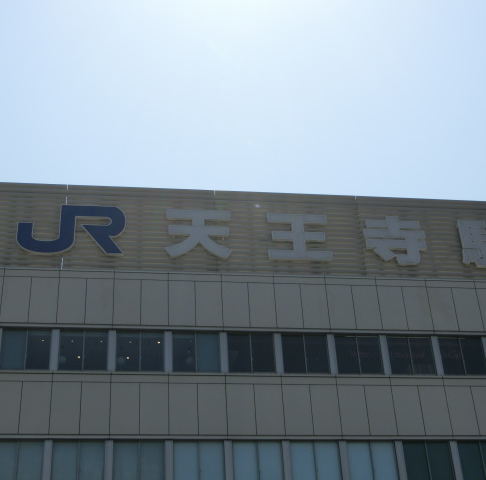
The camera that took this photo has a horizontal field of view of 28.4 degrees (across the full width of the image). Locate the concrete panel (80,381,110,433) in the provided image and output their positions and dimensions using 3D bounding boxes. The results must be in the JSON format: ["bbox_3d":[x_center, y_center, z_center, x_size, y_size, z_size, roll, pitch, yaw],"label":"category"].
[{"bbox_3d":[-4.875,5.577,31.815,0.970,1.865,0.100,2,-34,-8],"label":"concrete panel"}]

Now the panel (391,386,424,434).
[{"bbox_3d":[5.707,5.927,33.269,0.970,1.857,0.100,2,-34,-8],"label":"panel"}]

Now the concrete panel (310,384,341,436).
[{"bbox_3d":[2.604,5.406,30.510,0.900,1.724,0.120,2,-34,-8],"label":"concrete panel"}]

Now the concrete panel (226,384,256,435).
[{"bbox_3d":[-0.069,5.322,30.141,0.900,1.724,0.120,2,-34,-8],"label":"concrete panel"}]

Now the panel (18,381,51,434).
[{"bbox_3d":[-6.796,5.515,31.551,0.970,1.865,0.100,2,-34,-8],"label":"panel"}]

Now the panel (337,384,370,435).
[{"bbox_3d":[3.786,5.865,33.004,0.970,1.857,0.100,2,-34,-8],"label":"panel"}]

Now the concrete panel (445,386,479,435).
[{"bbox_3d":[7.842,6.161,34.579,0.990,1.894,0.120,2,-34,-8],"label":"concrete panel"}]

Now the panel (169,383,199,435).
[{"bbox_3d":[-1.976,5.681,32.208,0.970,1.857,0.100,2,-34,-8],"label":"panel"}]

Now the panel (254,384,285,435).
[{"bbox_3d":[0.905,5.773,32.606,0.970,1.857,0.100,2,-34,-8],"label":"panel"}]

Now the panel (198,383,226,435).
[{"bbox_3d":[-1.069,5.877,33.351,0.990,1.894,0.120,2,-34,-8],"label":"panel"}]

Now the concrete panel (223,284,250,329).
[{"bbox_3d":[-0.272,2.348,34.712,0.970,1.854,0.100,2,-34,-8],"label":"concrete panel"}]

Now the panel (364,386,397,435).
[{"bbox_3d":[4.730,5.884,33.135,0.970,1.865,0.100,2,-34,-8],"label":"panel"}]

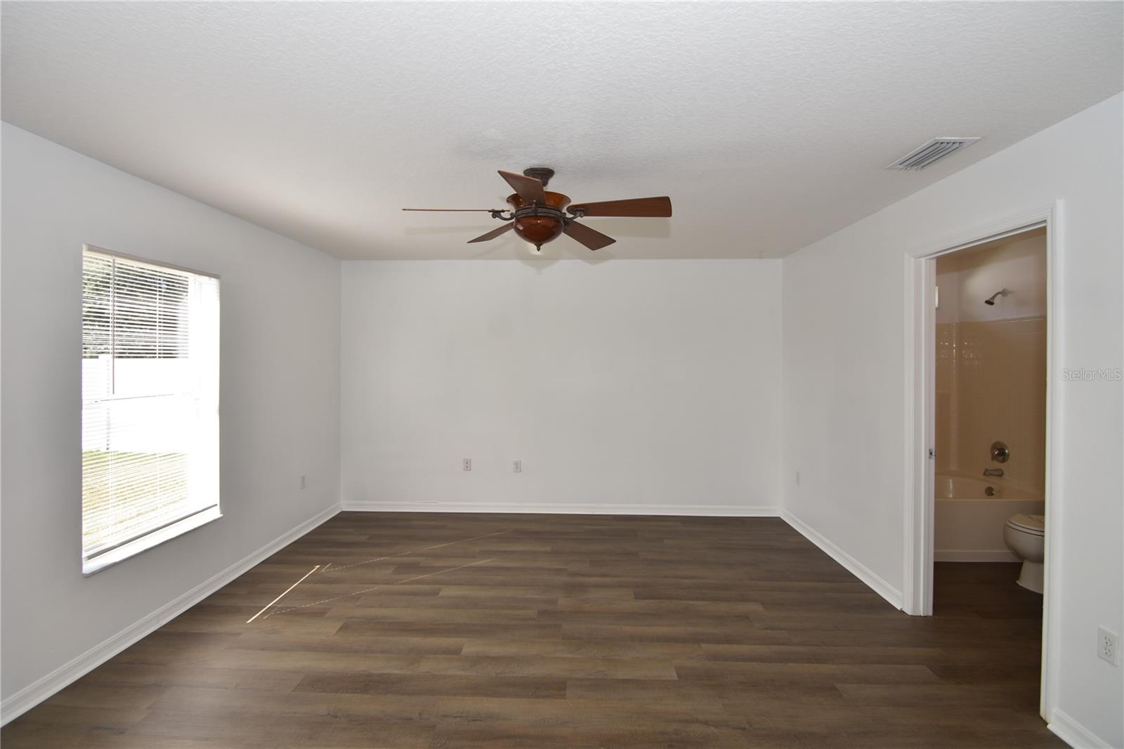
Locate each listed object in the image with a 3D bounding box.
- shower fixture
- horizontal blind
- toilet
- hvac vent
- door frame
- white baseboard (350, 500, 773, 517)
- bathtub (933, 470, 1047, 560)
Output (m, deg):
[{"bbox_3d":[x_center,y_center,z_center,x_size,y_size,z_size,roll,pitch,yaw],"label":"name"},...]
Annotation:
[{"bbox_3d":[3.589,-0.642,3.885,0.170,0.140,0.080,0,2,2],"label":"shower fixture"},{"bbox_3d":[-2.278,0.133,2.636,0.035,1.495,0.830,0,2,2],"label":"horizontal blind"},{"bbox_3d":[3.284,1.027,3.059,0.700,0.740,0.460,0,2,2],"label":"toilet"},{"bbox_3d":[1.702,-1.012,2.165,0.195,0.018,0.328,0,2,2],"label":"hvac vent"},{"bbox_3d":[2.059,0.354,2.304,0.142,2.125,0.905,0,2,2],"label":"door frame"},{"bbox_3d":[-0.045,1.296,4.540,4.250,0.100,0.015,0,2,2],"label":"white baseboard"},{"bbox_3d":[2.917,1.133,3.928,1.505,0.475,0.935,0,2,2],"label":"bathtub"}]

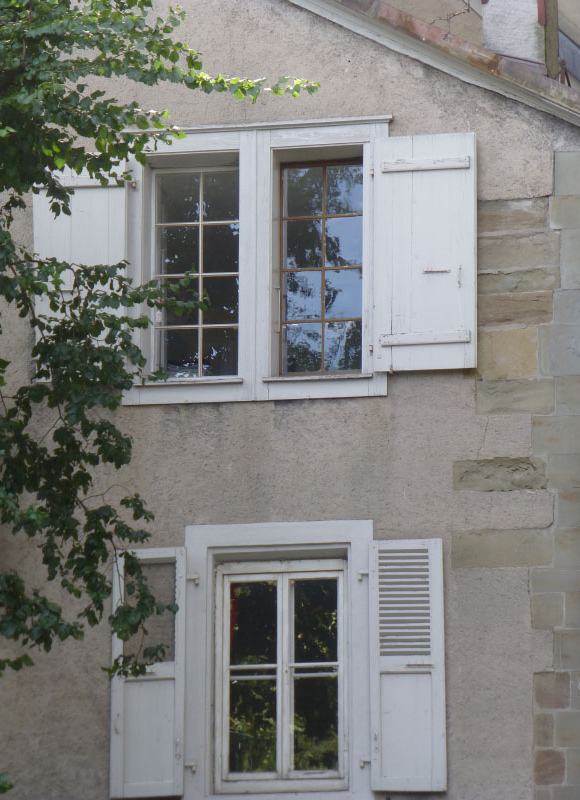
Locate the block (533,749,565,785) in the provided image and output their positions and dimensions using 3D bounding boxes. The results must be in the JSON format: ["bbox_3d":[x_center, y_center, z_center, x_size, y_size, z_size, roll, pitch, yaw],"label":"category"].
[{"bbox_3d":[1.703,2.408,23.190,0.201,0.232,0.200,-2,-15,9],"label":"block"}]

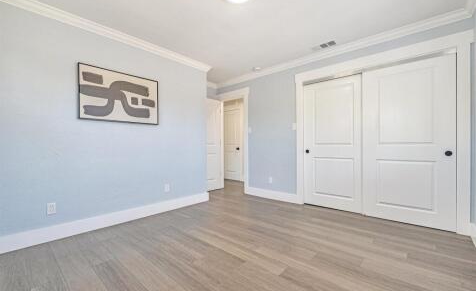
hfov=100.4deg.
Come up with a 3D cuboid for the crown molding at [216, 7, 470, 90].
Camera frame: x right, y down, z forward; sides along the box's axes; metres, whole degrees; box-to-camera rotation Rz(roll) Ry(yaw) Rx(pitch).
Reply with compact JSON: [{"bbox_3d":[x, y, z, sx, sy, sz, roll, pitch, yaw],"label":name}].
[{"bbox_3d":[0.984,-1.412,3.449,4.060,0.085,0.080,0,0,42],"label":"crown molding"}]

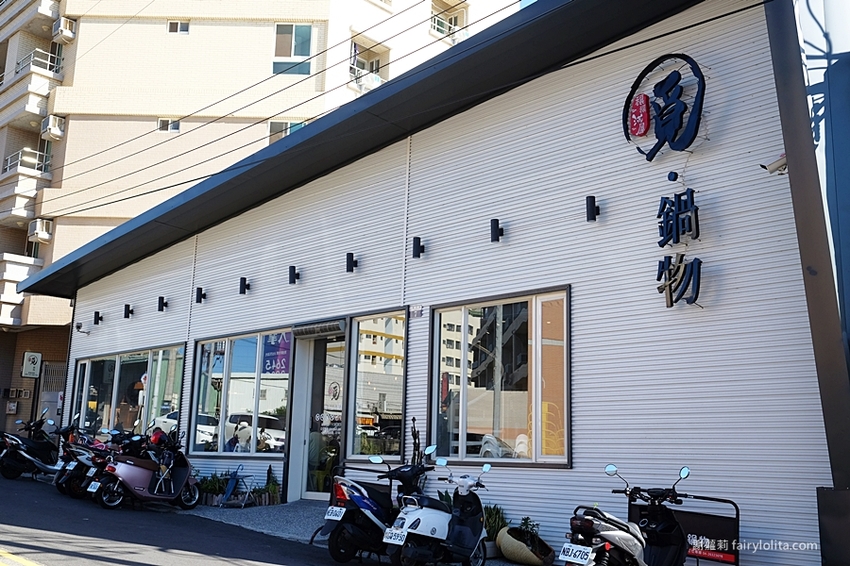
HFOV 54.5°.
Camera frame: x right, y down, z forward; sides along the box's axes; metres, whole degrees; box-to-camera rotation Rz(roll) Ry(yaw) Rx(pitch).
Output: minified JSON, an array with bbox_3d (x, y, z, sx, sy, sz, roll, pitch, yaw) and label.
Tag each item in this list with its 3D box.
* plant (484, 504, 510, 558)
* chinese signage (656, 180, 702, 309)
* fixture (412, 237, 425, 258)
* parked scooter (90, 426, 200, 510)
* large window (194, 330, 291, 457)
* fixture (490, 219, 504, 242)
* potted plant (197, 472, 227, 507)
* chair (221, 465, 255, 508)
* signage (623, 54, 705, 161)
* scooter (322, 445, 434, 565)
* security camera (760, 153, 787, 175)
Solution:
[{"bbox_3d":[0.739,2.794,9.319,0.400,0.569,0.360,-10,-17,43],"label":"plant"},{"bbox_3d":[2.562,-0.347,8.325,0.464,1.196,0.090,-10,-17,43],"label":"chinese signage"},{"bbox_3d":[-0.090,-0.494,11.506,0.095,0.280,0.165,-10,-17,43],"label":"fixture"},{"bbox_3d":[-4.226,2.878,12.769,0.700,1.170,1.885,-10,-17,43],"label":"parked scooter"},{"bbox_3d":[-3.220,1.921,14.159,2.936,2.069,0.120,-10,-17,43],"label":"large window"},{"bbox_3d":[0.898,-0.638,10.220,0.100,0.285,0.180,-10,-17,43],"label":"fixture"},{"bbox_3d":[-3.398,3.308,13.298,0.989,0.498,0.360,-10,-17,43],"label":"potted plant"},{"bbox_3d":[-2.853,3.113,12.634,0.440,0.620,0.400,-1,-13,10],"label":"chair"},{"bbox_3d":[2.527,-1.838,8.727,0.923,1.105,0.090,-10,-17,43],"label":"signage"},{"bbox_3d":[-0.321,2.308,8.846,0.720,1.180,1.750,-10,-17,43],"label":"scooter"},{"bbox_3d":[3.312,-1.118,7.828,0.270,0.130,0.100,-26,-19,12],"label":"security camera"}]

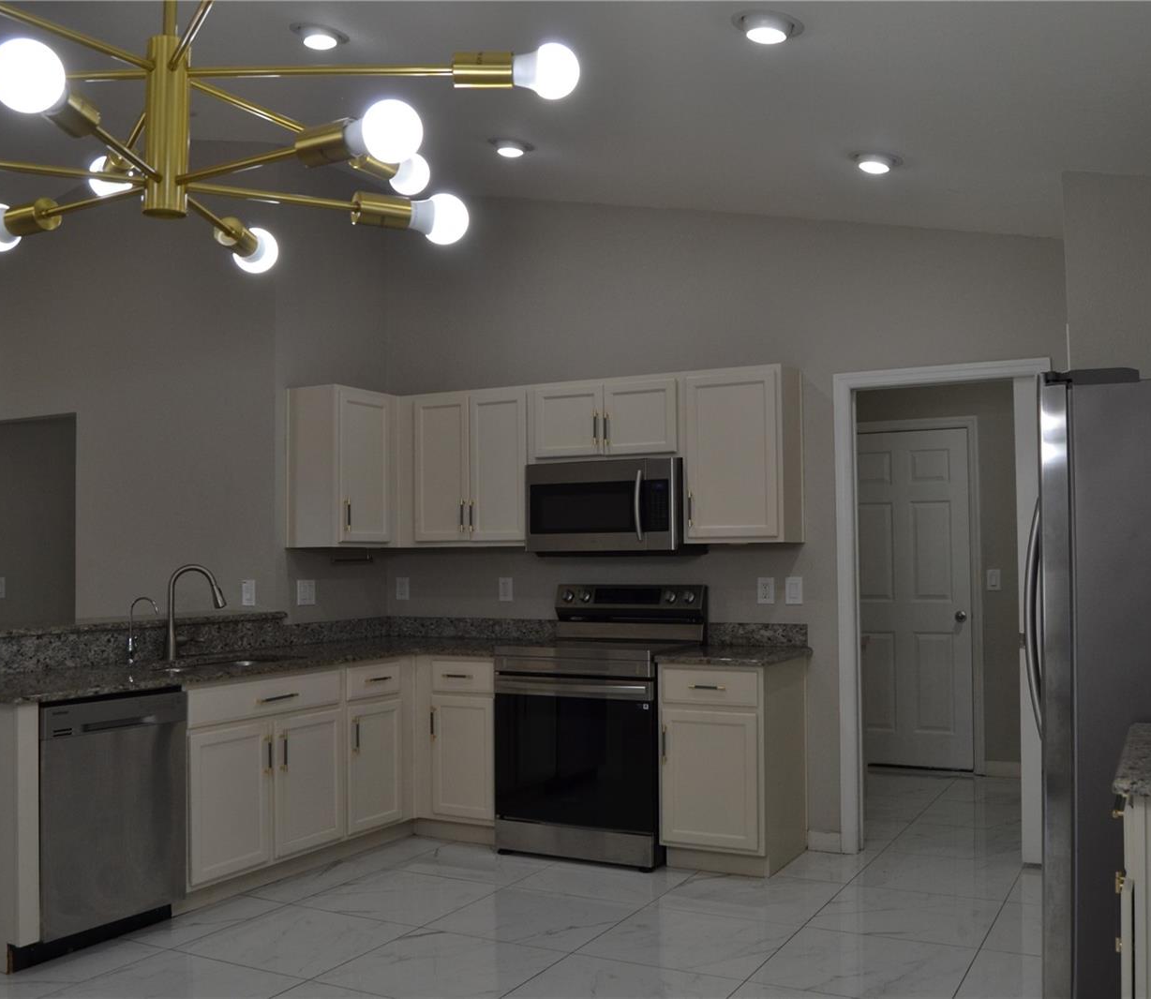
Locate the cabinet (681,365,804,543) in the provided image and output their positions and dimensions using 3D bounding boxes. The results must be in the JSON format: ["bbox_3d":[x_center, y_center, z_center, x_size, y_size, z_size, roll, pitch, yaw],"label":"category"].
[{"bbox_3d":[0.748,-0.189,5.038,0.463,0.771,0.322,-2,-4,27],"label":"cabinet"}]

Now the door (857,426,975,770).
[{"bbox_3d":[2.014,0.621,6.867,0.792,2.050,0.040,-2,-4,27],"label":"door"}]

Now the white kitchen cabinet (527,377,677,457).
[{"bbox_3d":[0.195,-0.359,5.334,0.782,0.389,0.322,-2,-4,27],"label":"white kitchen cabinet"}]

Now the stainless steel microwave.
[{"bbox_3d":[0.195,0.040,5.256,0.760,0.407,0.420,-2,-4,27],"label":"stainless steel microwave"}]

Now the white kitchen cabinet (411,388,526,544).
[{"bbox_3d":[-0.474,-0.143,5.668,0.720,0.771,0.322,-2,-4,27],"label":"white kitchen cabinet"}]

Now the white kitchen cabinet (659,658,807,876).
[{"bbox_3d":[0.688,1.115,4.824,0.453,0.860,0.630,-2,-4,27],"label":"white kitchen cabinet"}]

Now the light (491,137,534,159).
[{"bbox_3d":[-0.274,-1.483,4.791,0.195,0.055,0.195,12,3,27],"label":"light"}]

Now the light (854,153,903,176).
[{"bbox_3d":[1.084,-1.197,4.057,0.195,0.055,0.195,12,3,27],"label":"light"}]

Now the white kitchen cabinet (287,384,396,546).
[{"bbox_3d":[-1.132,-0.144,5.573,0.322,0.771,0.520,-2,-4,27],"label":"white kitchen cabinet"}]

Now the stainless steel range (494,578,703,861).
[{"bbox_3d":[0.131,0.983,5.080,0.760,1.170,0.680,-2,-4,27],"label":"stainless steel range"}]

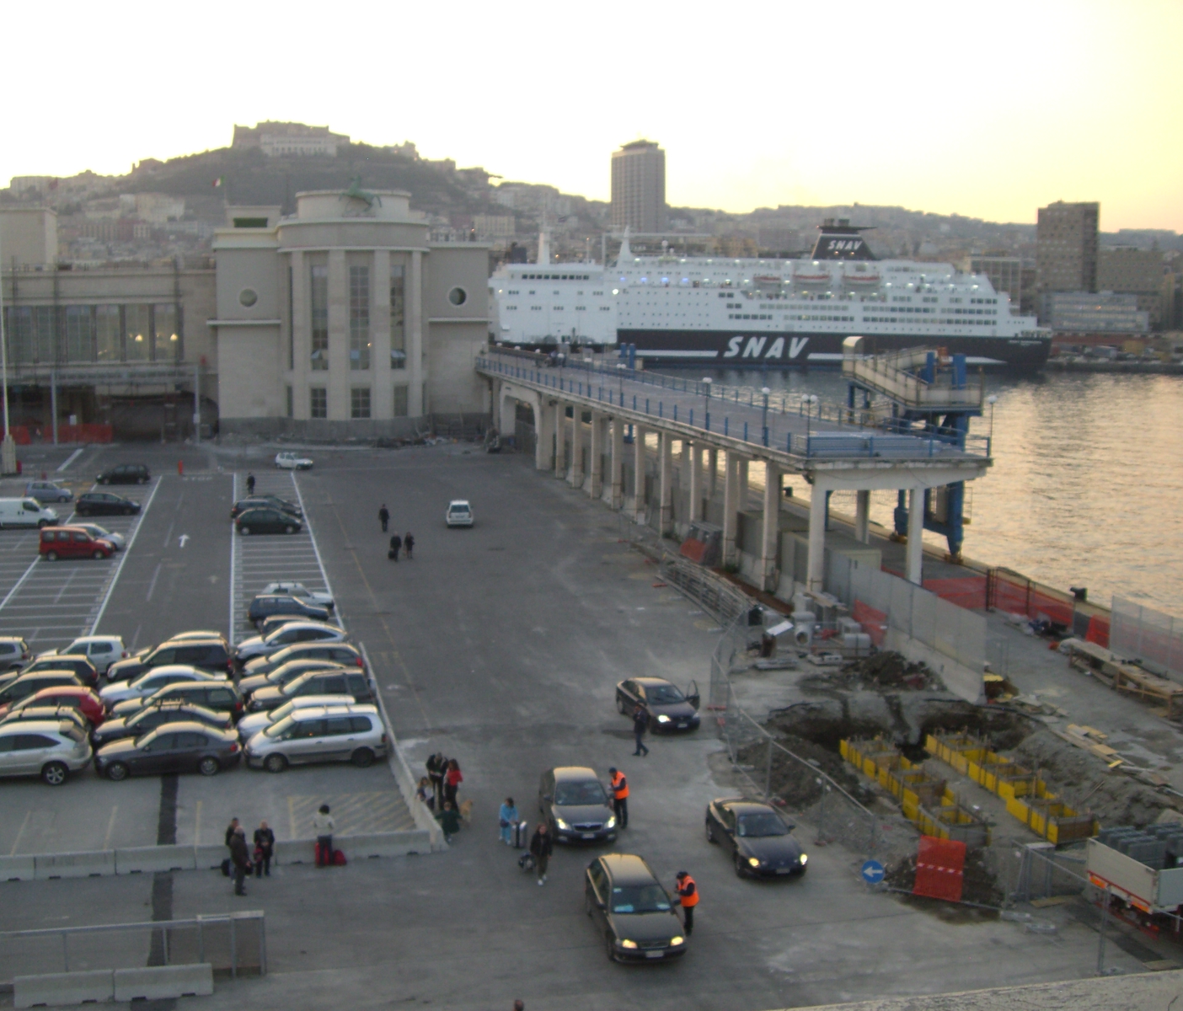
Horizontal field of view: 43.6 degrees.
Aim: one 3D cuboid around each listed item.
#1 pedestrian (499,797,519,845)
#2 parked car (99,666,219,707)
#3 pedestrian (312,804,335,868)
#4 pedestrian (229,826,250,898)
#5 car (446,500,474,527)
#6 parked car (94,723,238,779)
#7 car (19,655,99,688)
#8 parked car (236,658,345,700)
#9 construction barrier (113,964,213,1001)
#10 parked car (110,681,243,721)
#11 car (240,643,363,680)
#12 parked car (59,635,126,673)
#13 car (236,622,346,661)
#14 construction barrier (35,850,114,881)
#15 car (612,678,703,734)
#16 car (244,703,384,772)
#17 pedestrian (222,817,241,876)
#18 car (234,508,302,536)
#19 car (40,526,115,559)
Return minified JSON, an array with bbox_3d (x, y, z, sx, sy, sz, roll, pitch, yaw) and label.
[{"bbox_3d":[-2.268,8.559,40.247,0.500,1.305,0.420,1,8,8],"label":"pedestrian"},{"bbox_3d":[-15.596,6.644,54.022,4.498,1.430,1.750,-1,8,-11],"label":"parked car"},{"bbox_3d":[-7.079,8.735,39.184,0.550,1.700,0.360,-1,8,-13],"label":"pedestrian"},{"bbox_3d":[-8.828,8.906,37.226,0.460,1.760,0.500,-3,8,-25],"label":"pedestrian"},{"bbox_3d":[-8.731,0.453,98.607,1.660,1.480,3.840,0,8,-5],"label":"car"},{"bbox_3d":[-13.415,7.703,47.063,4.520,1.430,1.810,-1,8,-10],"label":"parked car"},{"bbox_3d":[-20.537,6.422,55.592,3.905,1.450,1.730,-1,8,-11],"label":"car"},{"bbox_3d":[-11.260,6.712,56.545,4.350,1.410,1.740,-1,8,-13],"label":"parked car"},{"bbox_3d":[-8.736,9.699,30.248,2.000,0.600,0.480,-1,8,-12],"label":"construction barrier"},{"bbox_3d":[-14.504,7.007,52.049,4.600,1.460,1.740,-1,8,-13],"label":"parked car"},{"bbox_3d":[-11.182,6.165,57.464,4.604,1.460,1.770,-1,8,-11],"label":"car"},{"bbox_3d":[-20.363,5.986,58.797,3.706,1.460,1.660,-1,8,-11],"label":"parked car"},{"bbox_3d":[-12.533,5.728,61.784,4.500,1.450,1.770,-1,8,-13],"label":"car"},{"bbox_3d":[-13.365,9.293,38.414,2.000,0.580,0.460,-1,8,-13],"label":"construction barrier"},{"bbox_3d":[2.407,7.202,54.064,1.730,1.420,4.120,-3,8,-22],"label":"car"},{"bbox_3d":[-8.638,7.234,46.360,4.500,1.690,1.810,-1,8,-13],"label":"car"},{"bbox_3d":[-9.147,8.849,38.115,0.380,1.700,0.520,4,8,26],"label":"pedestrian"},{"bbox_3d":[-20.981,0.979,95.937,4.250,1.600,1.740,-1,8,-13],"label":"car"},{"bbox_3d":[-30.239,2.152,86.967,4.050,1.820,1.670,-1,8,-15],"label":"car"}]

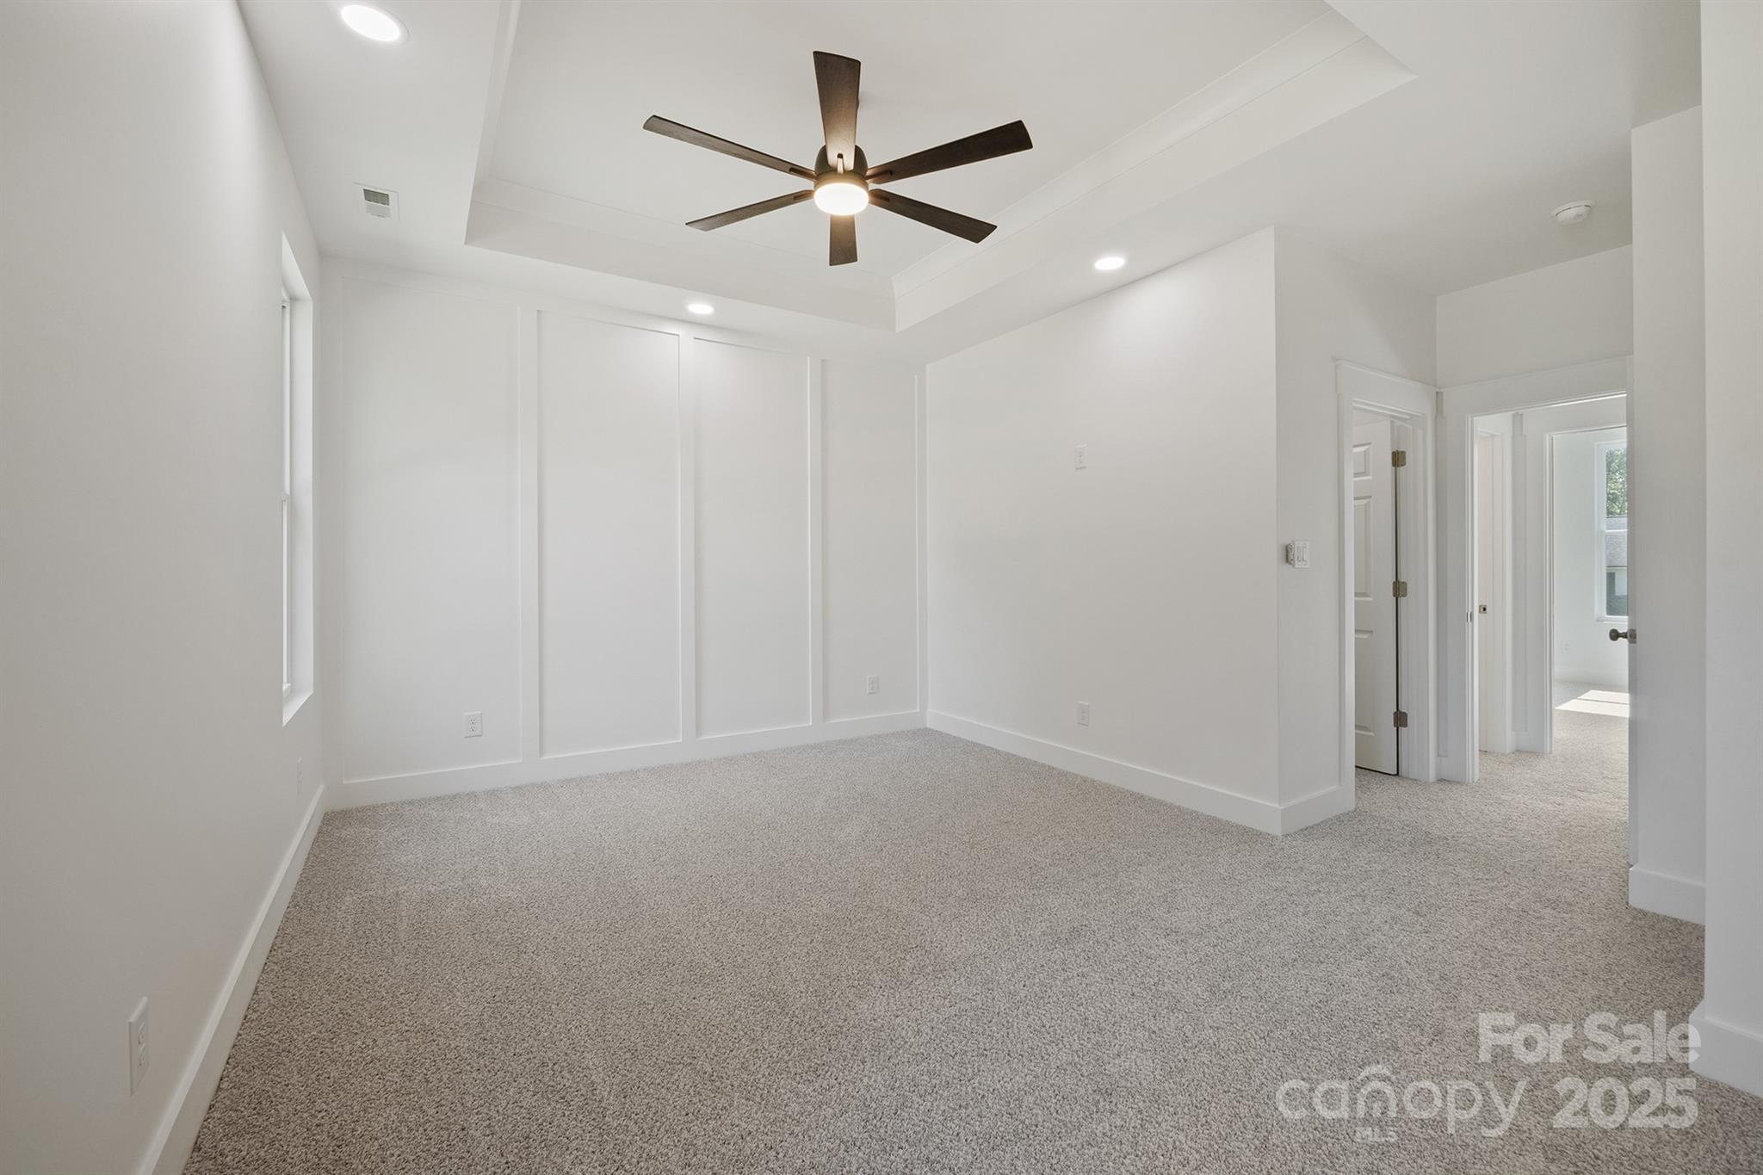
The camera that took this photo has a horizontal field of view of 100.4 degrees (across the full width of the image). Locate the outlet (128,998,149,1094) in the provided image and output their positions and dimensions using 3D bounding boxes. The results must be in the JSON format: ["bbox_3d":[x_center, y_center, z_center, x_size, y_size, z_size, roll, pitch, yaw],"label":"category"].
[{"bbox_3d":[-1.291,0.802,1.278,0.009,0.123,0.080,0,0,-32],"label":"outlet"}]

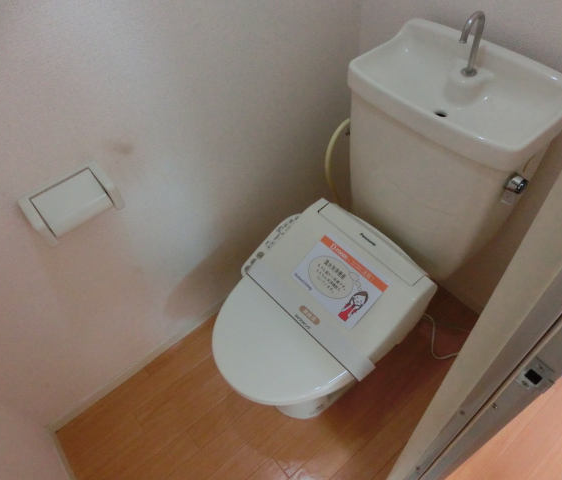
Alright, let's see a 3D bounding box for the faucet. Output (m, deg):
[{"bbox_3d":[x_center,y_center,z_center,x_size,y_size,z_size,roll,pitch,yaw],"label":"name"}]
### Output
[{"bbox_3d":[0.381,-0.387,0.890,0.080,0.135,0.034,-35,57,-20],"label":"faucet"}]

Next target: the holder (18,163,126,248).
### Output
[{"bbox_3d":[-0.409,-0.071,0.878,0.163,0.086,0.073,-35,57,-20],"label":"holder"}]

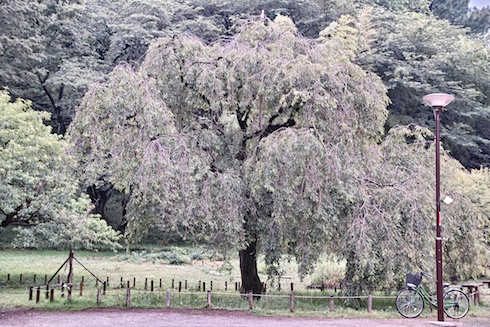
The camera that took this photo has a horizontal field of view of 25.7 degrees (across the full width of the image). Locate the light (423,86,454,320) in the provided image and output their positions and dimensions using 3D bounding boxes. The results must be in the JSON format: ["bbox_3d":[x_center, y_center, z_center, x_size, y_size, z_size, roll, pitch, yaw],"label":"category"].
[{"bbox_3d":[4.414,0.978,24.504,0.710,5.200,0.710,0,-5,0],"label":"light"}]

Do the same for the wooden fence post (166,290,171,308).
[{"bbox_3d":[-1.949,3.460,27.418,0.100,0.450,0.100,0,-5,0],"label":"wooden fence post"}]

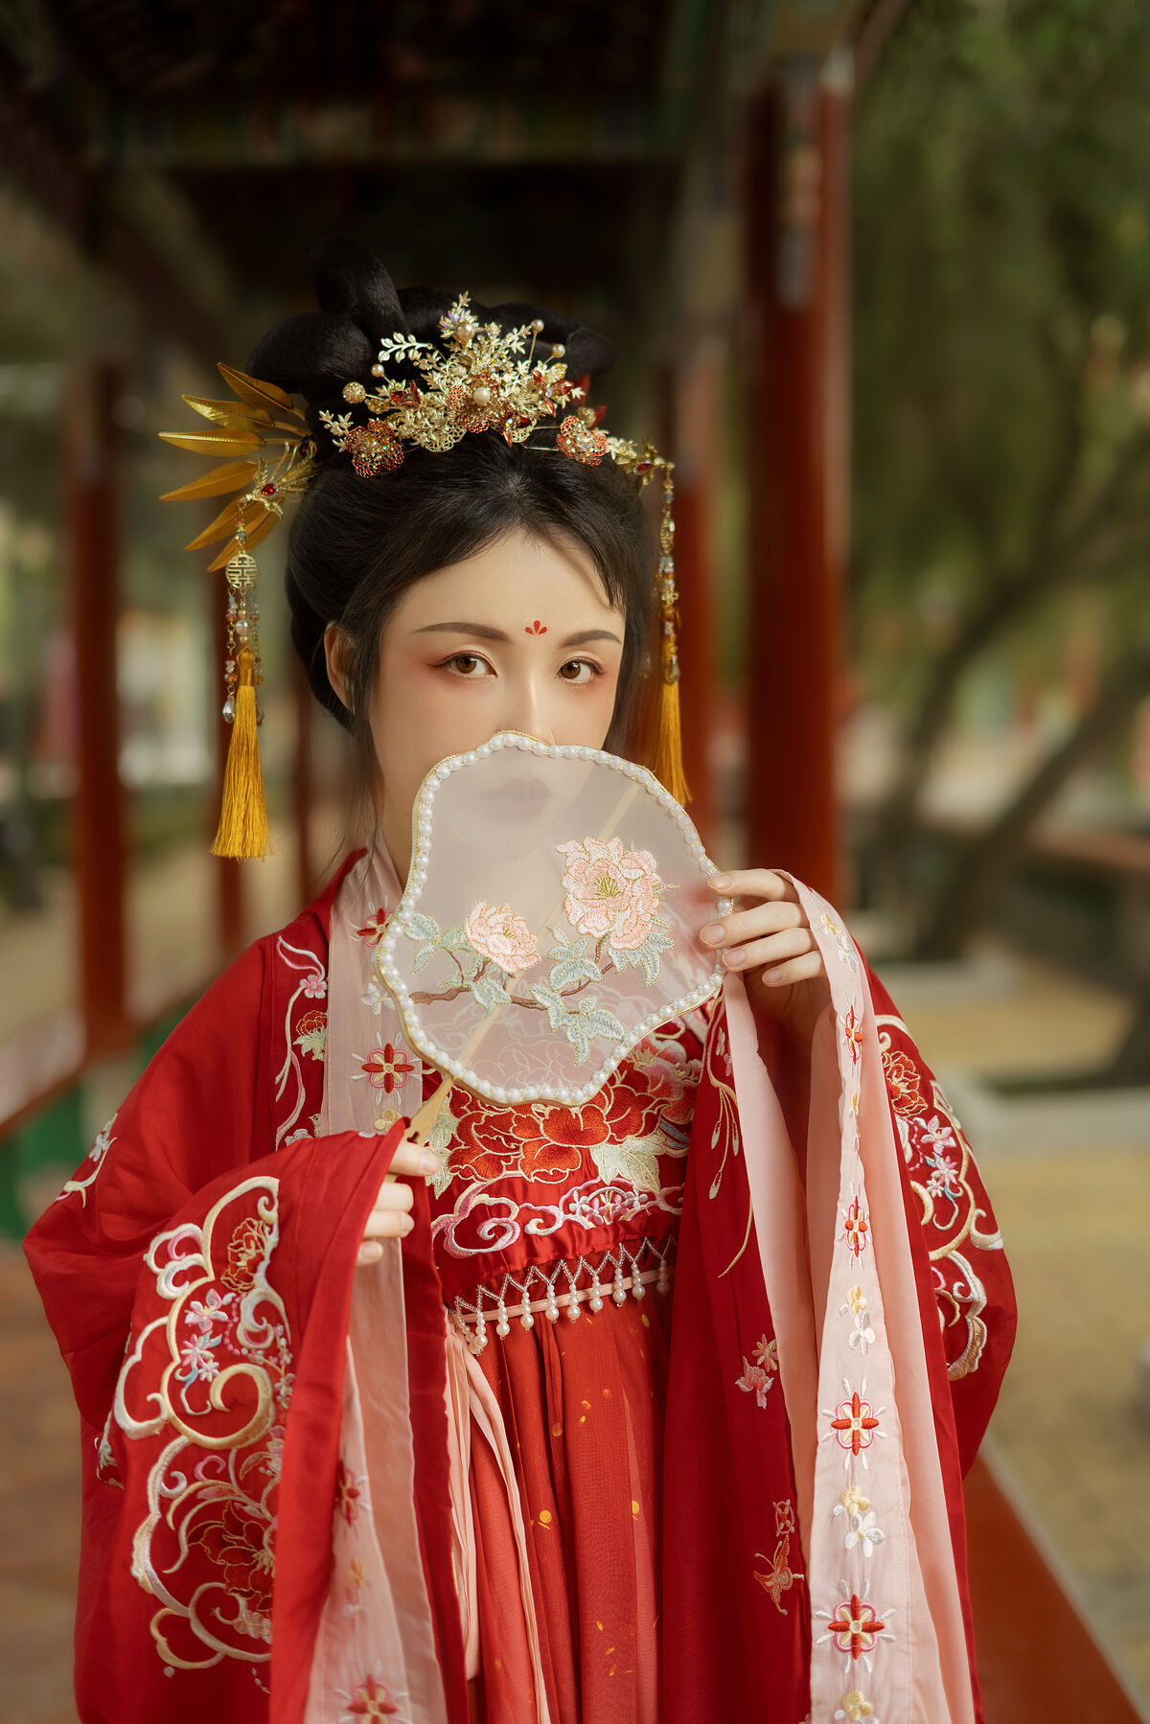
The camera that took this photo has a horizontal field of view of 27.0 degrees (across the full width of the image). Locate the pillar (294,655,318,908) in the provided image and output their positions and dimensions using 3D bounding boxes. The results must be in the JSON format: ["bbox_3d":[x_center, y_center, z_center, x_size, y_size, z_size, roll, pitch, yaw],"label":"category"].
[{"bbox_3d":[-1.726,-0.877,15.295,0.185,2.480,0.185,0,3,-1],"label":"pillar"}]

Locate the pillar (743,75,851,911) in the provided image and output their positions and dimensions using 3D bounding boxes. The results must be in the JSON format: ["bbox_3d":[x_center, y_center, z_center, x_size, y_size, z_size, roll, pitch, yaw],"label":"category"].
[{"bbox_3d":[0.452,-0.341,4.875,0.195,2.540,0.195,0,3,-1],"label":"pillar"}]

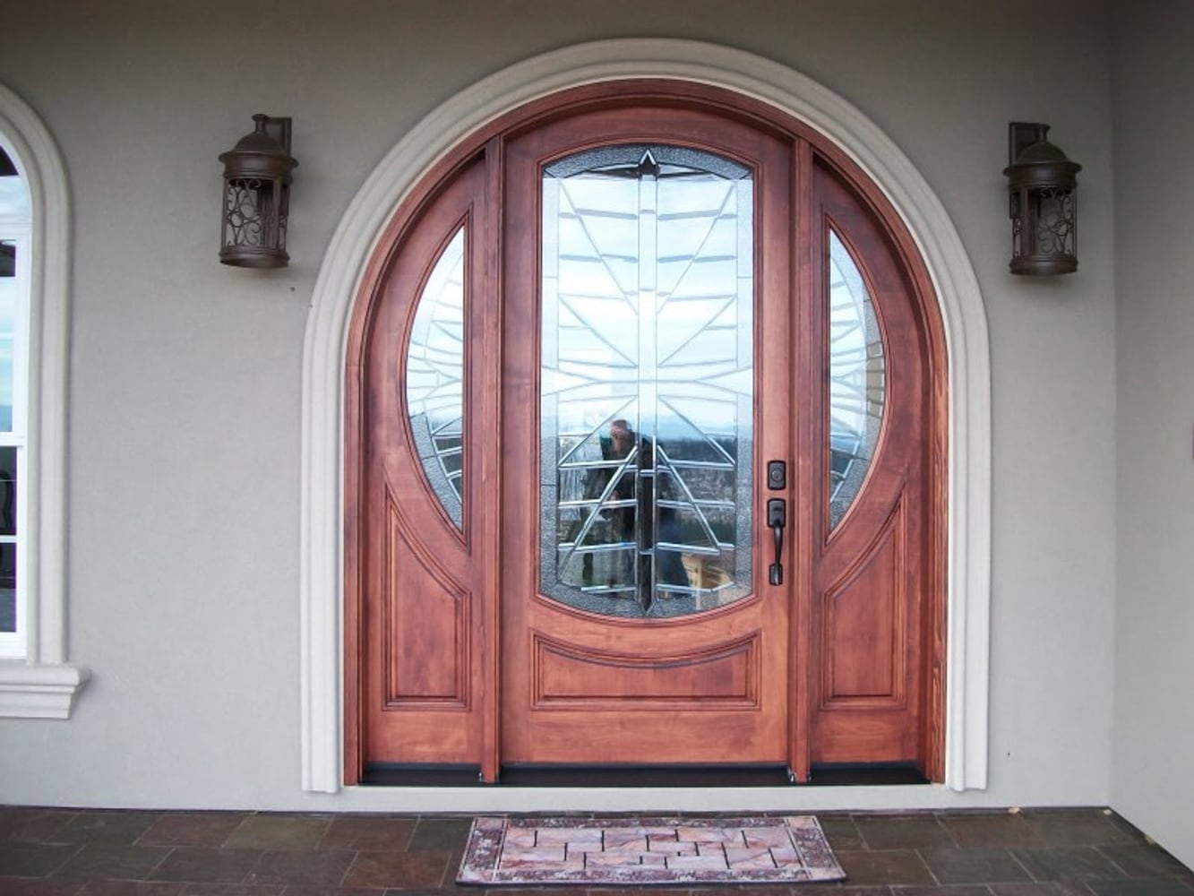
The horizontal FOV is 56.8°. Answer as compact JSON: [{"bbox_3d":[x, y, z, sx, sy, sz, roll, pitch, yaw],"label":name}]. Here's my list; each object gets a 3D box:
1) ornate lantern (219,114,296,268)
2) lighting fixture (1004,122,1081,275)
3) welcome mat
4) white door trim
[{"bbox_3d":[-1.174,-0.893,3.853,0.277,0.572,0.325,0,0,-1],"label":"ornate lantern"},{"bbox_3d":[1.562,-0.876,3.882,0.277,0.572,0.325,0,0,-1],"label":"lighting fixture"},{"bbox_3d":[0.169,1.323,3.657,1.210,0.014,0.570,0,0,-1],"label":"welcome mat"},{"bbox_3d":[0.184,-0.116,3.987,2.495,2.715,0.090,0,0,-1],"label":"white door trim"}]

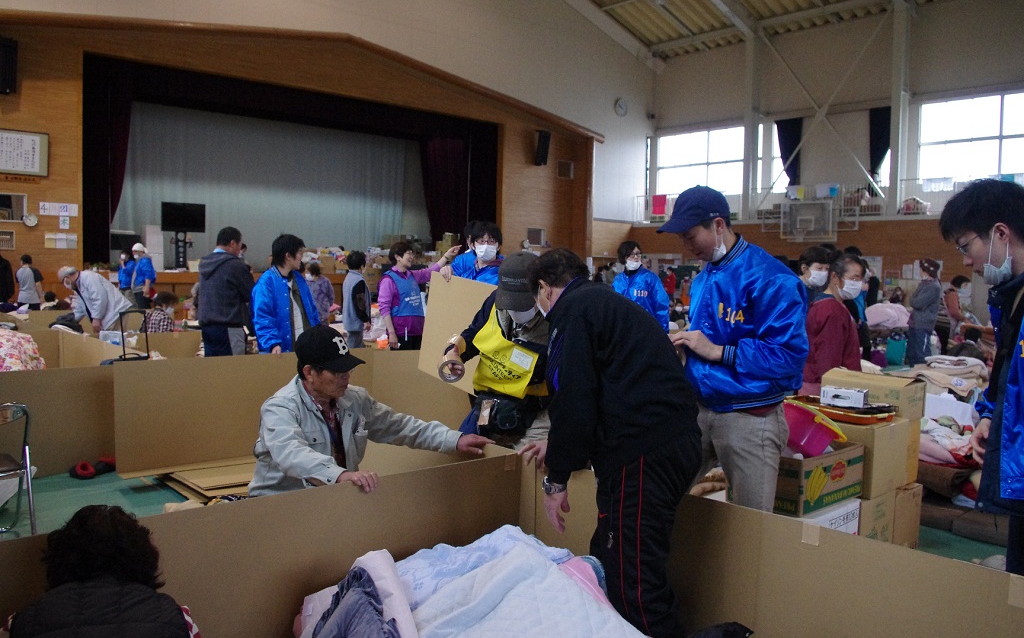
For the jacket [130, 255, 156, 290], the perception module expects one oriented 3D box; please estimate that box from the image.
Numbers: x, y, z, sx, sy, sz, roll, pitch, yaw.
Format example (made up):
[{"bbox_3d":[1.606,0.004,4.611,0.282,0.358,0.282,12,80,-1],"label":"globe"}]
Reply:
[{"bbox_3d":[-6.240,-0.787,13.000,0.320,0.610,0.460,-3,6,-45],"label":"jacket"}]

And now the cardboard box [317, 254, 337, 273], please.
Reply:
[{"bbox_3d":[-5.177,-1.528,21.600,0.460,0.480,0.380,-2,5,-42],"label":"cardboard box"}]

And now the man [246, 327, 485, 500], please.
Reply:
[{"bbox_3d":[-0.566,0.625,2.830,0.700,1.180,0.660,-2,5,-37],"label":"man"}]

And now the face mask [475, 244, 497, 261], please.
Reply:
[{"bbox_3d":[-0.162,-0.415,4.870,0.140,0.110,0.080,1,10,-2],"label":"face mask"}]

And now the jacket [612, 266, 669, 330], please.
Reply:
[{"bbox_3d":[1.164,-0.148,6.900,0.540,0.660,0.360,4,5,30],"label":"jacket"}]

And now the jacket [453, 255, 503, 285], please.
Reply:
[{"bbox_3d":[-0.190,-0.092,4.950,0.540,0.660,0.360,2,4,14],"label":"jacket"}]

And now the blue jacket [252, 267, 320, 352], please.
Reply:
[{"bbox_3d":[-1.815,-0.068,6.150,0.580,0.700,0.400,-3,6,-43],"label":"blue jacket"}]

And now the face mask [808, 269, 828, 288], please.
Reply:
[{"bbox_3d":[1.980,-0.261,4.950,0.140,0.115,0.085,0,4,-21],"label":"face mask"}]

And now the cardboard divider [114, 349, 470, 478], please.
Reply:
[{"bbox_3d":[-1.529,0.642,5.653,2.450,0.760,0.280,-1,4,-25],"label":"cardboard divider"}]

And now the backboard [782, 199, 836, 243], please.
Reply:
[{"bbox_3d":[9.870,-3.268,25.600,0.120,1.200,1.800,-2,5,-42],"label":"backboard"}]

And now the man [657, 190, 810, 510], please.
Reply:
[{"bbox_3d":[0.754,0.425,2.580,0.470,1.715,0.530,0,4,-20],"label":"man"}]

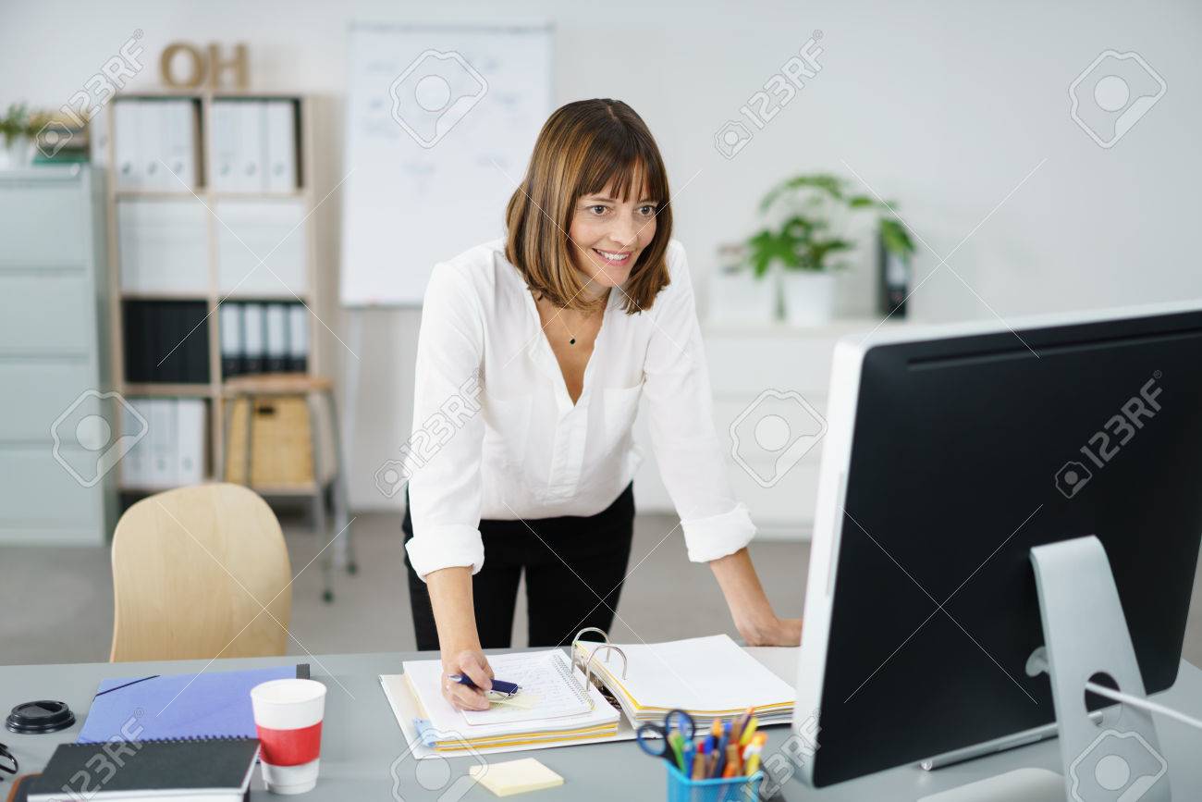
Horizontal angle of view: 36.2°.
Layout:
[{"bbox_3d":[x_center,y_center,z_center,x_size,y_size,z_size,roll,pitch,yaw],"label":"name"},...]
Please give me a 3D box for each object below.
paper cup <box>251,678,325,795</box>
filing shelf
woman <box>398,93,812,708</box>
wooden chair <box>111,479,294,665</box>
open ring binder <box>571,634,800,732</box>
[{"bbox_3d":[-0.363,0.395,2.147,0.088,0.115,0.088,1,10,0],"label":"paper cup"},{"bbox_3d":[-1.357,-0.337,6.644,0.726,1.535,0.390,0,9,0],"label":"filing shelf"},{"bbox_3d":[-0.023,0.322,2.641,0.580,1.490,0.800,-2,9,-15],"label":"woman"},{"bbox_3d":[-0.678,0.571,3.290,0.460,0.787,0.500,-3,9,-20],"label":"wooden chair"},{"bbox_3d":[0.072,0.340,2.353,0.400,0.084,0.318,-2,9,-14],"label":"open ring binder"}]

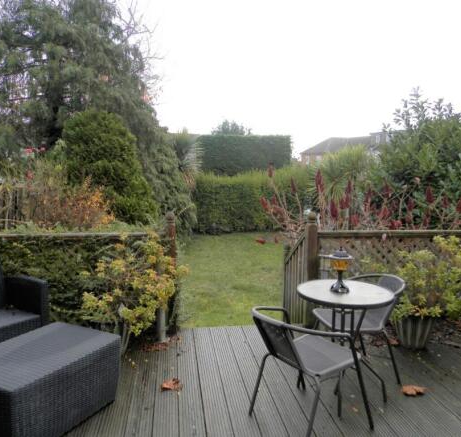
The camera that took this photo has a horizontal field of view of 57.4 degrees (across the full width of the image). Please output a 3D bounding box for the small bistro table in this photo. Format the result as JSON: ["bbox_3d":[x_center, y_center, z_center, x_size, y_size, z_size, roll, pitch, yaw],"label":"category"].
[{"bbox_3d":[0.745,0.823,2.776,0.605,0.710,0.605,-1,7,-7],"label":"small bistro table"}]

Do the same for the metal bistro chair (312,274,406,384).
[{"bbox_3d":[0.910,0.777,3.083,0.550,0.730,0.540,-1,7,-10],"label":"metal bistro chair"}]

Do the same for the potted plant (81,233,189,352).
[{"bbox_3d":[-0.775,0.606,3.466,0.780,0.980,0.680,-1,7,-7],"label":"potted plant"}]

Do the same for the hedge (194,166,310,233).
[{"bbox_3d":[0.700,-0.506,12.528,3.800,1.950,1.100,-1,7,-12],"label":"hedge"}]

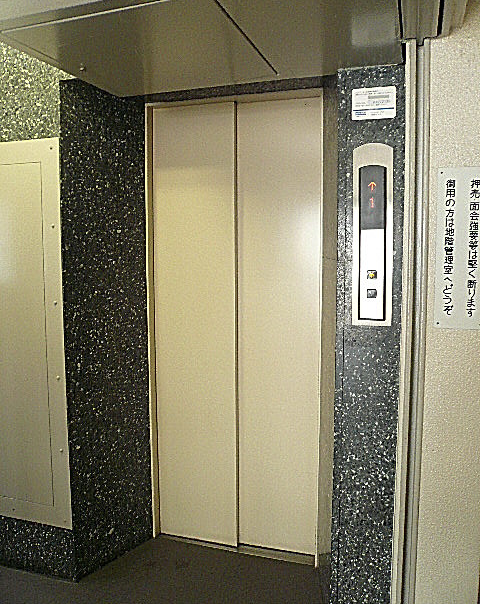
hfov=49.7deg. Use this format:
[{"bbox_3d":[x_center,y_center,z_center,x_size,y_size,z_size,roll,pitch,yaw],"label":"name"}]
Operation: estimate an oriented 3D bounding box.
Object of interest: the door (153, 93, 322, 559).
[{"bbox_3d":[-0.021,0.145,2.457,0.790,2.100,0.070,1,6,16],"label":"door"}]

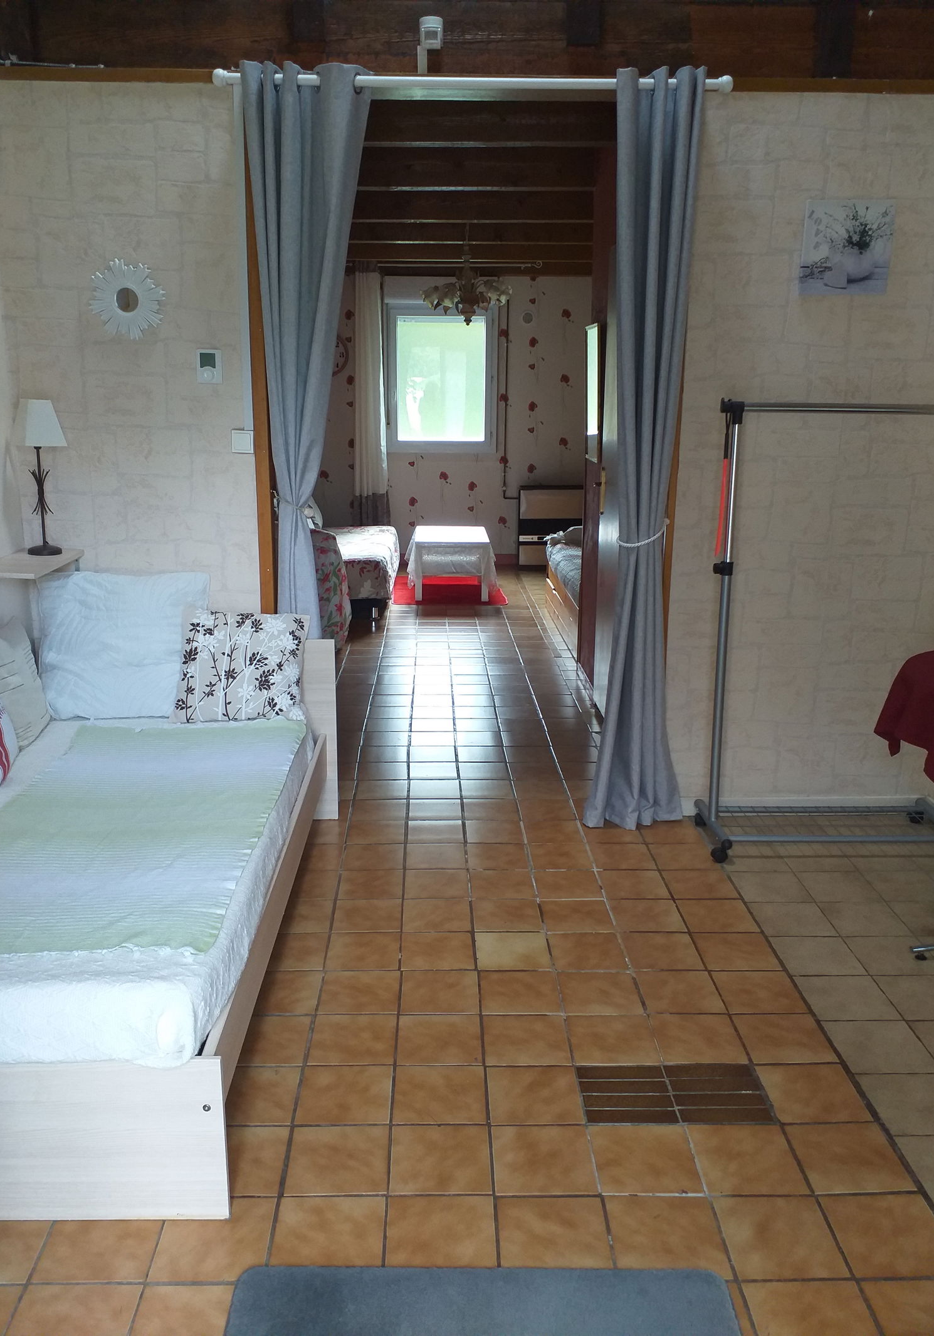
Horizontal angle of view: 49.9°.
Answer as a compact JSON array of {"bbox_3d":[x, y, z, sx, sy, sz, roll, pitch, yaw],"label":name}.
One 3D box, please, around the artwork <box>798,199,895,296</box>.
[{"bbox_3d":[1.230,-1.362,3.248,0.286,0.290,0.020,0,15,-1],"label":"artwork"}]

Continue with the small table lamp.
[{"bbox_3d":[-1.402,-0.630,3.317,0.155,0.500,0.155,-10,18,-33],"label":"small table lamp"}]

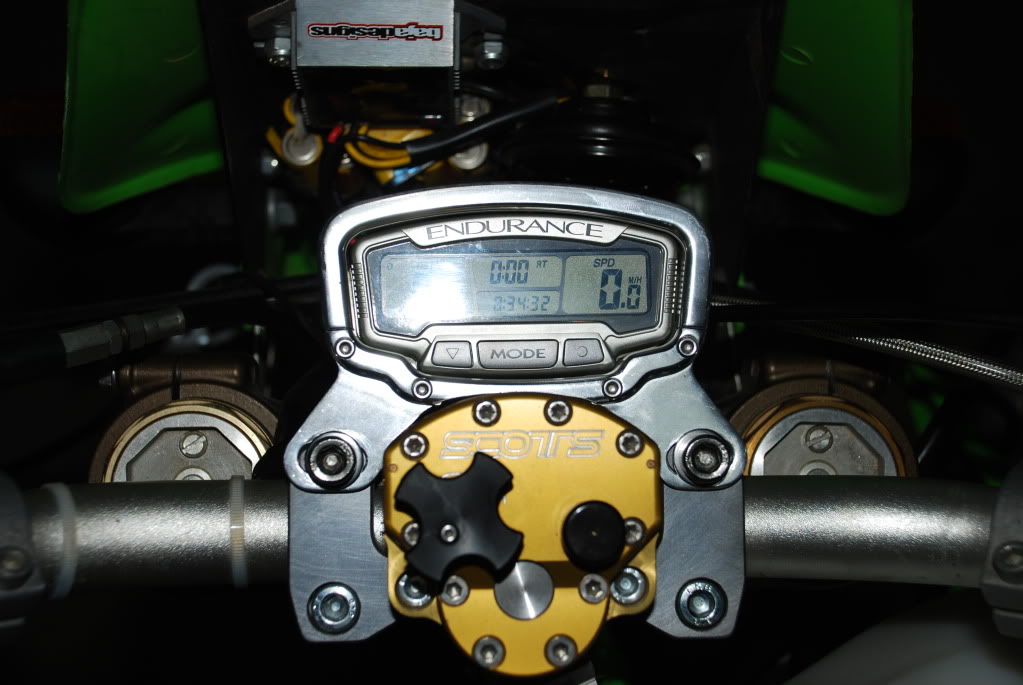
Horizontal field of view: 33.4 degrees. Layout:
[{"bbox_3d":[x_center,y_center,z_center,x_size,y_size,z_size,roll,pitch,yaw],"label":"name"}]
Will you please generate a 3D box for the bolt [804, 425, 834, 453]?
[{"bbox_3d":[0.102,0.032,0.566,0.009,0.006,0.009,0,87,0],"label":"bolt"}]

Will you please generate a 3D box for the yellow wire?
[{"bbox_3d":[-0.050,-0.070,0.640,0.027,0.012,0.012,-1,60,0],"label":"yellow wire"}]

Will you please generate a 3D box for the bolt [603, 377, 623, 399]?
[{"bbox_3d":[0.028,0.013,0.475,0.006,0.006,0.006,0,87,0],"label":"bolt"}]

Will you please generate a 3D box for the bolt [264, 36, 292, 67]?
[{"bbox_3d":[-0.089,-0.112,0.655,0.012,0.012,0.012,-1,60,0],"label":"bolt"}]

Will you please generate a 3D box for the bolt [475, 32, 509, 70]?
[{"bbox_3d":[-0.007,-0.112,0.655,0.012,0.012,0.012,-1,60,0],"label":"bolt"}]

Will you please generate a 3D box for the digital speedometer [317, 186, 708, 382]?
[{"bbox_3d":[0.000,-0.016,0.477,0.109,0.025,0.054,0,87,0],"label":"digital speedometer"}]

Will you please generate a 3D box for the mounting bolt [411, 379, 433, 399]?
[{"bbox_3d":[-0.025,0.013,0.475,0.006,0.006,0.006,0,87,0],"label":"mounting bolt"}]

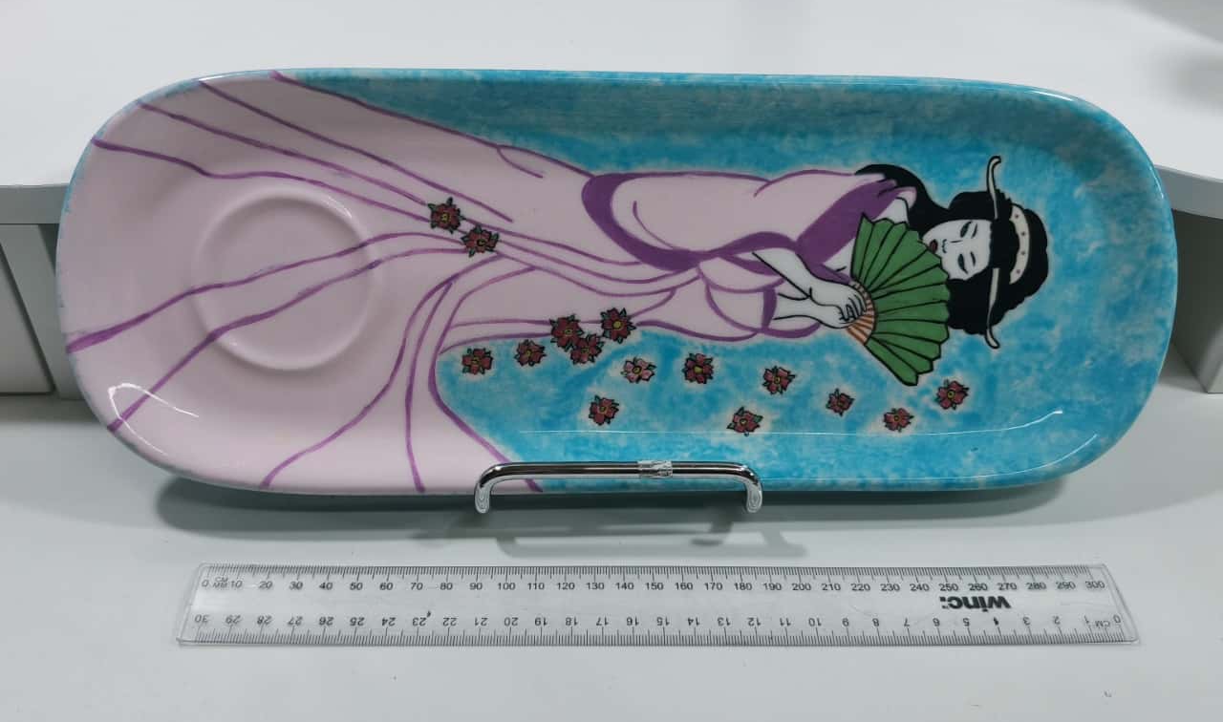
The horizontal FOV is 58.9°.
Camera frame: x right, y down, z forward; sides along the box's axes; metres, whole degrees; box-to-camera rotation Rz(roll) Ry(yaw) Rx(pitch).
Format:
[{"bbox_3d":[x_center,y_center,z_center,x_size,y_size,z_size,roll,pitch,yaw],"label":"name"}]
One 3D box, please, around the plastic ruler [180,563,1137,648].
[{"bbox_3d":[0.014,0.081,0.360,0.310,0.003,0.030,0,45,0],"label":"plastic ruler"}]

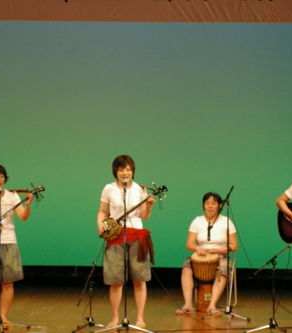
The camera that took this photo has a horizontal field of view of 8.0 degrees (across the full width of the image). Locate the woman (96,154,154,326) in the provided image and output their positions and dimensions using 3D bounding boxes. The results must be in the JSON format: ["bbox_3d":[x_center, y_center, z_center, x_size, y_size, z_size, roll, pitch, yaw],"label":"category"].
[{"bbox_3d":[-0.192,0.701,19.550,0.540,1.610,0.420,0,1,-2],"label":"woman"}]

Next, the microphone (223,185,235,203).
[{"bbox_3d":[0.816,0.266,20.550,0.045,0.200,0.045,31,18,13],"label":"microphone"}]

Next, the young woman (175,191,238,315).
[{"bbox_3d":[0.619,0.880,21.300,0.600,1.220,0.760,0,1,12],"label":"young woman"}]

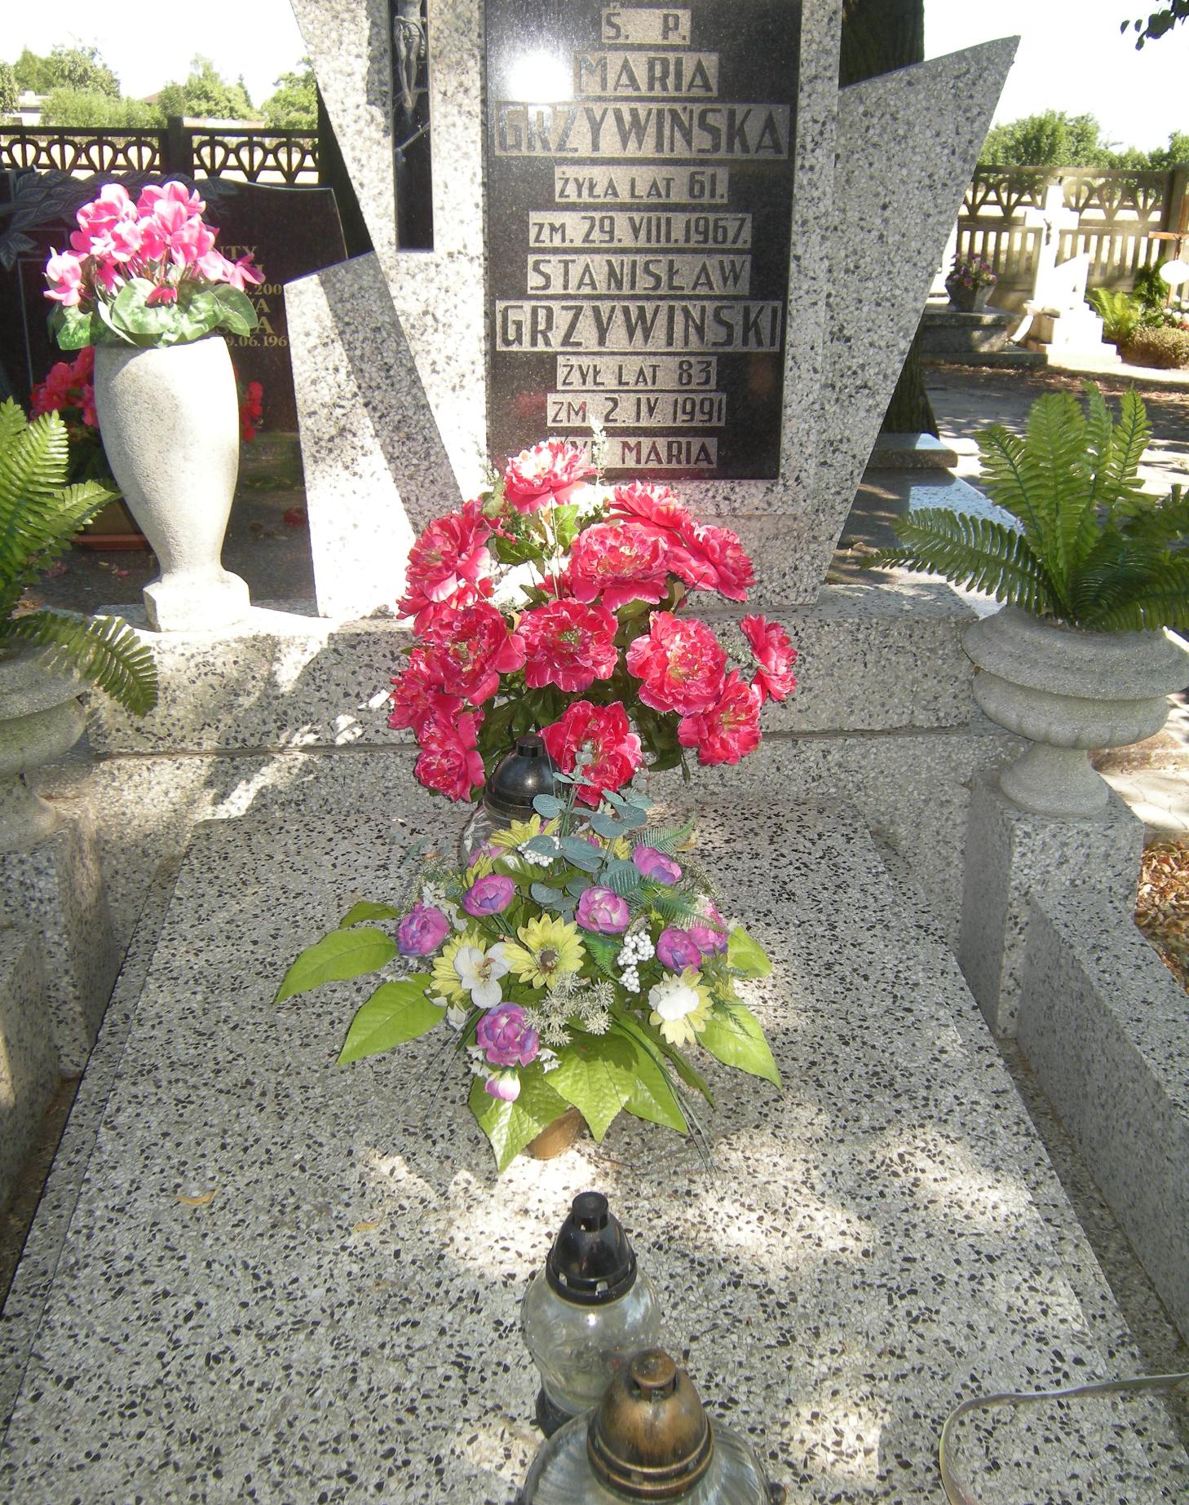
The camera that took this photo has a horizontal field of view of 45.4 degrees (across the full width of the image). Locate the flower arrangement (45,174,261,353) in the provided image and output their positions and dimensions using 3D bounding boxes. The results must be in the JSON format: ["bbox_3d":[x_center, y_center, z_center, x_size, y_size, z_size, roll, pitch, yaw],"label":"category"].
[{"bbox_3d":[-0.574,-0.632,1.850,0.280,0.205,0.250,-2,23,-6],"label":"flower arrangement"}]

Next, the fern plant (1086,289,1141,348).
[{"bbox_3d":[4.026,-3.373,11.000,0.440,0.460,0.420,-2,23,-6],"label":"fern plant"}]

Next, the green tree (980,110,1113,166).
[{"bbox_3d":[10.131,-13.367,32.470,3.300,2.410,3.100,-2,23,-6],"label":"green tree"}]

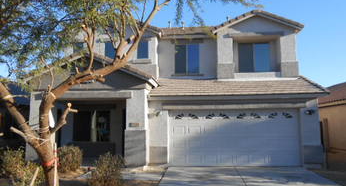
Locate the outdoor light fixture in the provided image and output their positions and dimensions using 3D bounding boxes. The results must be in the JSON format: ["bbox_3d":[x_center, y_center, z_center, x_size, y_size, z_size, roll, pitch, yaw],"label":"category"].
[{"bbox_3d":[4.983,0.718,9.475,0.280,0.210,0.240,-1,-6,4],"label":"outdoor light fixture"}]

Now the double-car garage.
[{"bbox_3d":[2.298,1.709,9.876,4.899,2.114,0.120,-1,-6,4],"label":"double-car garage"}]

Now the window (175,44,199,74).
[{"bbox_3d":[0.690,-1.643,12.724,1.206,1.515,0.100,-1,-6,4],"label":"window"}]

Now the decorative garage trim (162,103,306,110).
[{"bbox_3d":[2.246,0.524,9.783,5.315,0.165,0.120,-1,-6,4],"label":"decorative garage trim"}]

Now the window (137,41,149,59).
[{"bbox_3d":[-1.404,-1.990,12.170,0.568,0.862,0.100,-1,-6,4],"label":"window"}]

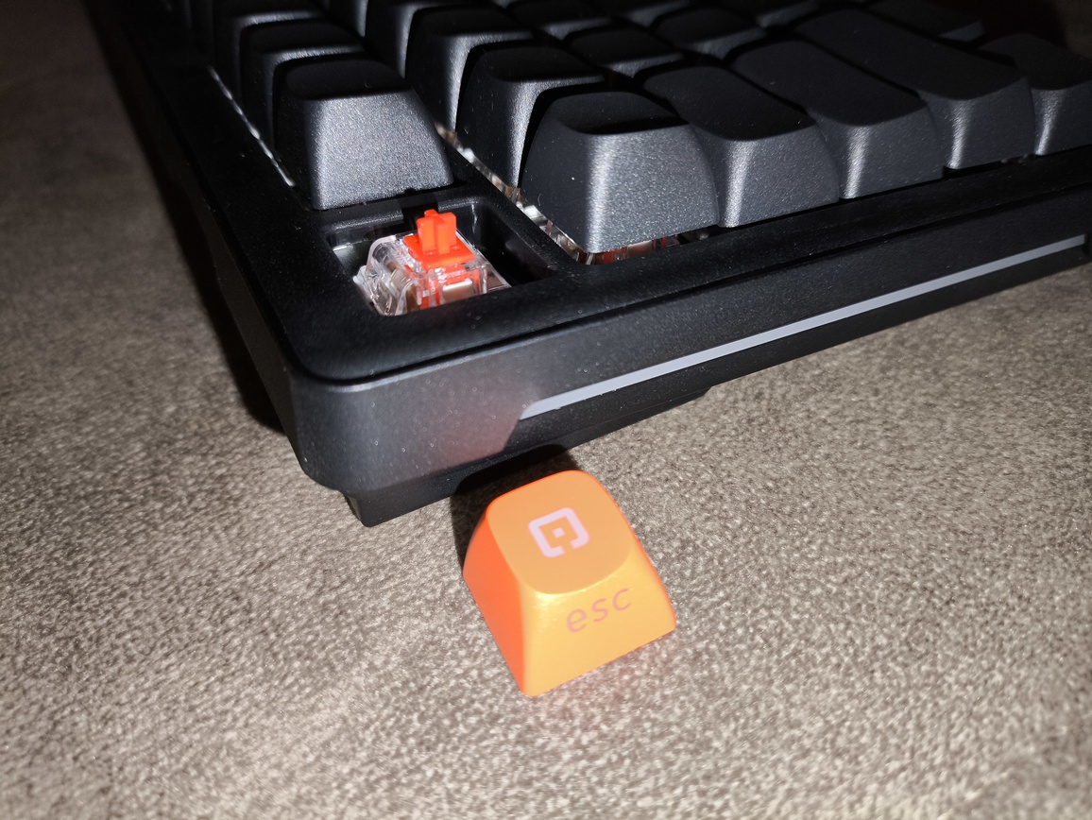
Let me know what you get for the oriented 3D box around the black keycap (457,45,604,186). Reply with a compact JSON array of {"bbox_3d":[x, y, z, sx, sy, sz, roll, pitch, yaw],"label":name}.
[{"bbox_3d":[0.000,-0.041,0.105,0.018,0.012,0.018,-17,45,-22],"label":"black keycap"}]

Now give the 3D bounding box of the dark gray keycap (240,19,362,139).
[{"bbox_3d":[-0.032,-0.047,0.110,0.018,0.012,0.018,-17,45,-22],"label":"dark gray keycap"}]

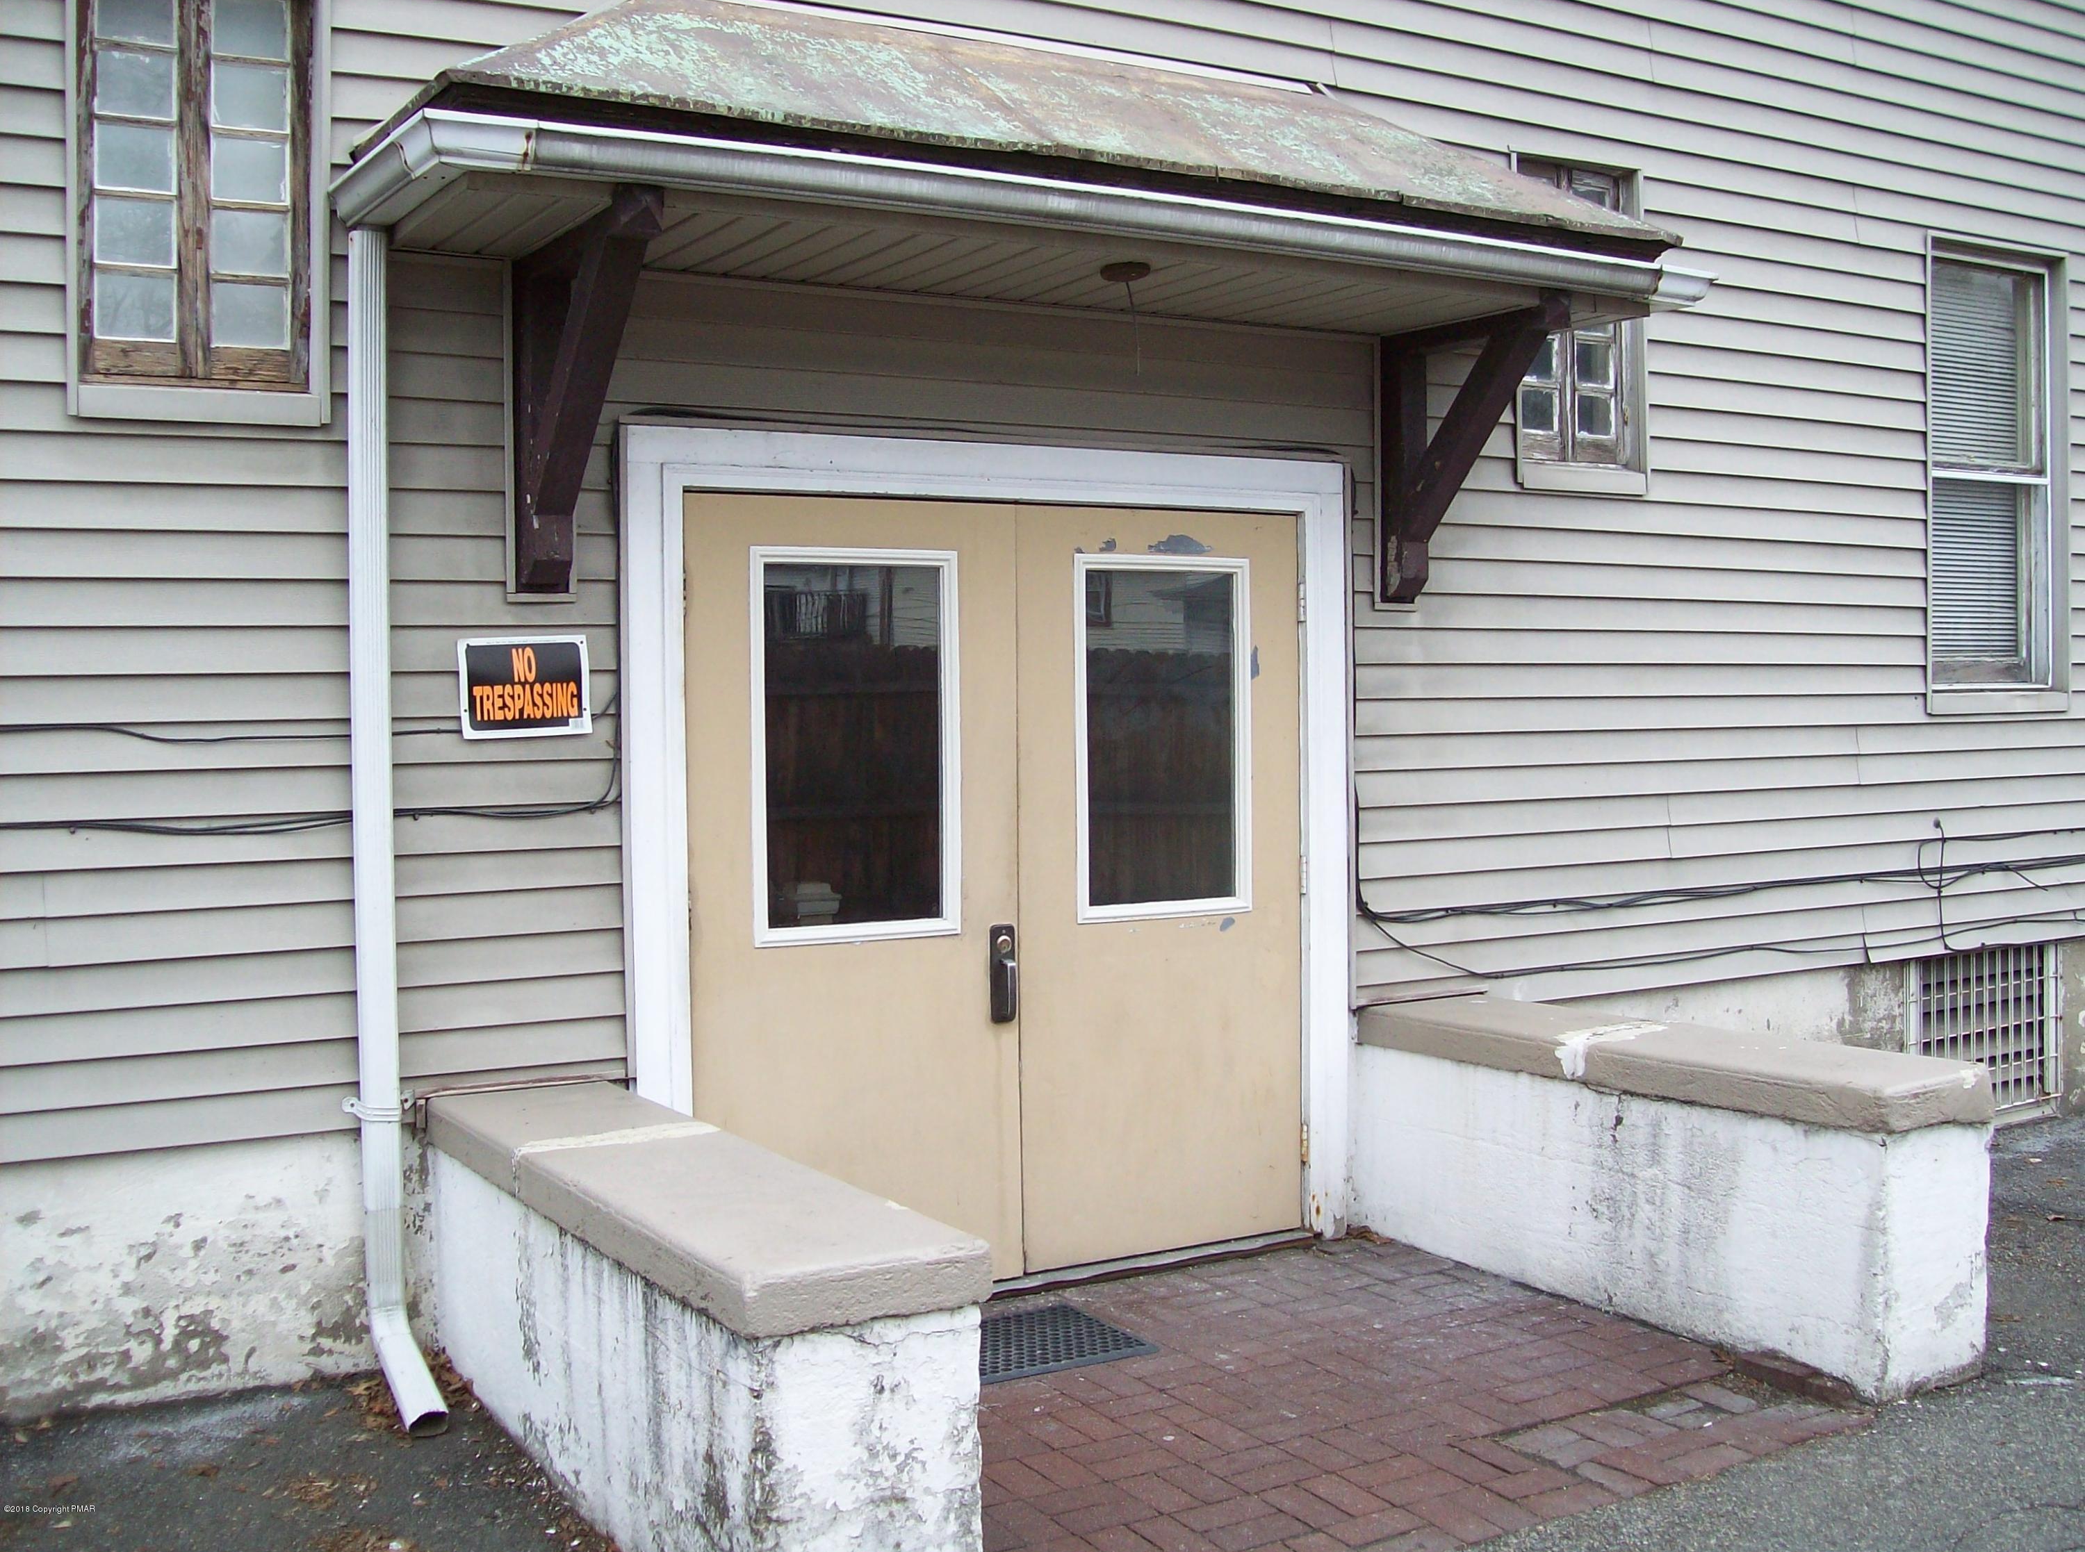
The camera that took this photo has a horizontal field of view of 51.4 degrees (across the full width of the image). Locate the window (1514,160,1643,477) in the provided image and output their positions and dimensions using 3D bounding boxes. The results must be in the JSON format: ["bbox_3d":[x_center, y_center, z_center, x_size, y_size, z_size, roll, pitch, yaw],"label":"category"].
[{"bbox_3d":[1.639,-1.391,6.628,0.506,0.977,0.100,-2,2,-30],"label":"window"}]

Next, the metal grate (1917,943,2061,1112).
[{"bbox_3d":[3.396,0.909,7.769,0.830,0.590,0.040,-2,2,-30],"label":"metal grate"}]

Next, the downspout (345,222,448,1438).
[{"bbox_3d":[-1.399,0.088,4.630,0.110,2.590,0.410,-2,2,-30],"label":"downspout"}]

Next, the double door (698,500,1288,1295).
[{"bbox_3d":[-0.063,0.307,5.704,1.830,2.031,0.060,-2,2,-30],"label":"double door"}]

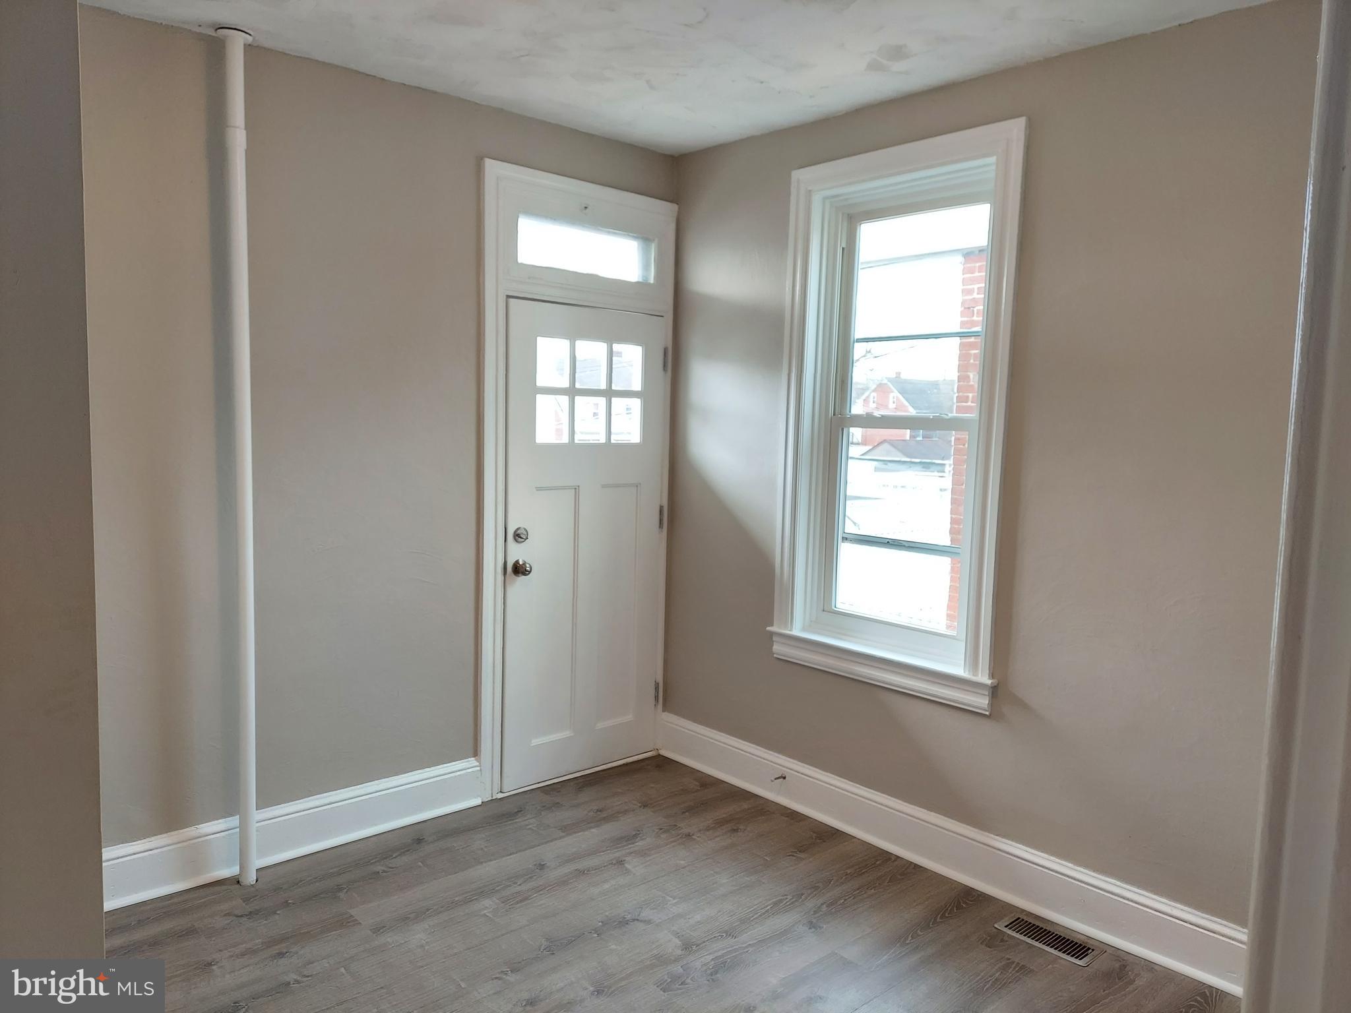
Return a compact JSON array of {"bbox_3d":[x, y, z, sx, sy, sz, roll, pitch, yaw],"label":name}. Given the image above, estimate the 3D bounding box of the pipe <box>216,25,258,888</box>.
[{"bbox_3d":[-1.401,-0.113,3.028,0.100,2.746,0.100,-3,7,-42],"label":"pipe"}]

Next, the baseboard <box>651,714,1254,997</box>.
[{"bbox_3d":[0.764,1.181,3.545,0.040,0.195,2.488,-3,7,-42],"label":"baseboard"}]

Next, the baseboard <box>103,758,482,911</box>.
[{"bbox_3d":[-1.292,1.140,3.370,1.335,0.195,0.040,-3,7,-42],"label":"baseboard"}]

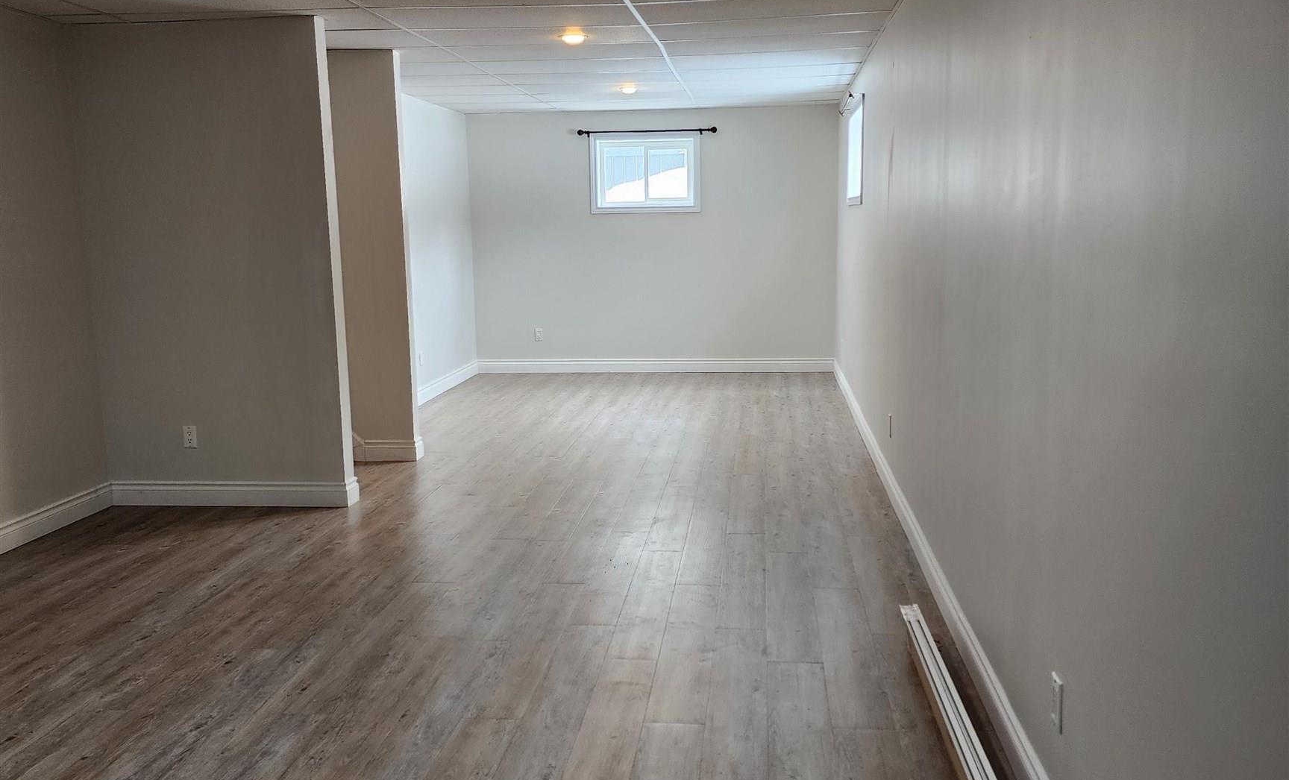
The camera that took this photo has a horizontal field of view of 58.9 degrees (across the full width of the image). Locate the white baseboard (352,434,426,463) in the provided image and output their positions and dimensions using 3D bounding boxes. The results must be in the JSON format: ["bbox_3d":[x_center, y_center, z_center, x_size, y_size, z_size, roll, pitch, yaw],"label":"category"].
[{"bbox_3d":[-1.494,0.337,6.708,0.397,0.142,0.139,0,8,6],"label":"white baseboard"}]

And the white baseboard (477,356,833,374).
[{"bbox_3d":[0.072,-0.216,10.320,3.267,0.126,0.022,0,8,6],"label":"white baseboard"}]

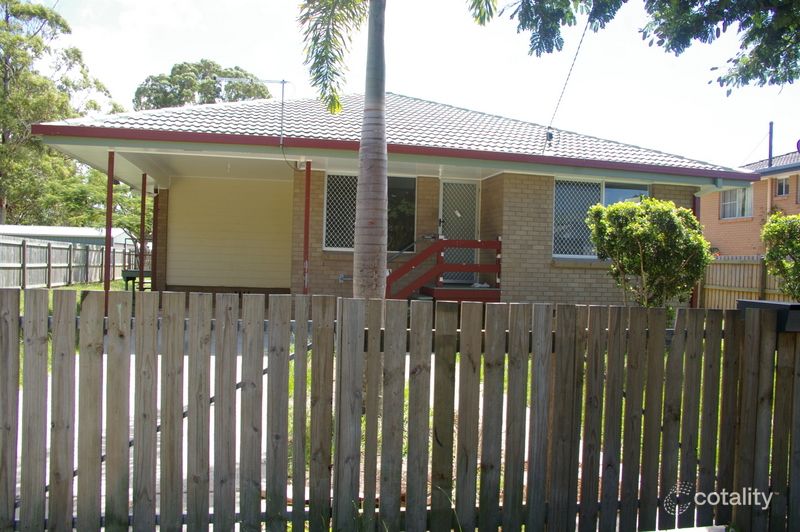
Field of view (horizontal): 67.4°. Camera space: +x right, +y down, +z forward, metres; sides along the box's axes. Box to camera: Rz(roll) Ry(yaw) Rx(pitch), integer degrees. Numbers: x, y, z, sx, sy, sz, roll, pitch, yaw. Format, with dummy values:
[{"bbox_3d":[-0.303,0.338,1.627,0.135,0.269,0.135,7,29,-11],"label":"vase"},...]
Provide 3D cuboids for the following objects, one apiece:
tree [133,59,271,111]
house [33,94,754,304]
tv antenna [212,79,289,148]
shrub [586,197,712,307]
[{"bbox_3d":[-13.100,-6.700,40.000,10.000,14.200,9.500,2,1,-12],"label":"tree"},{"bbox_3d":[-0.379,-1.883,16.081,13.200,5.950,11.500,2,1,-12],"label":"house"},{"bbox_3d":[-2.380,-2.500,9.700,1.200,1.130,0.400,2,1,-12],"label":"tv antenna"},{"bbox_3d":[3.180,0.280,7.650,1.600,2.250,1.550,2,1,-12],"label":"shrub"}]

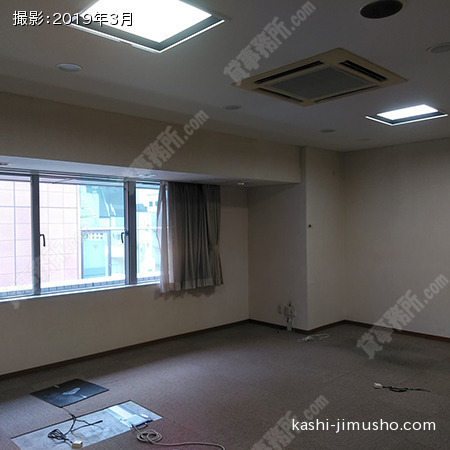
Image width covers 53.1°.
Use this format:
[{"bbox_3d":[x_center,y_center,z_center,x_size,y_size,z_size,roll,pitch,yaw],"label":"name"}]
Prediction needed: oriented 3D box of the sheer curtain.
[{"bbox_3d":[-0.441,0.146,6.113,1.080,1.420,0.150,-1,0,-44],"label":"sheer curtain"}]

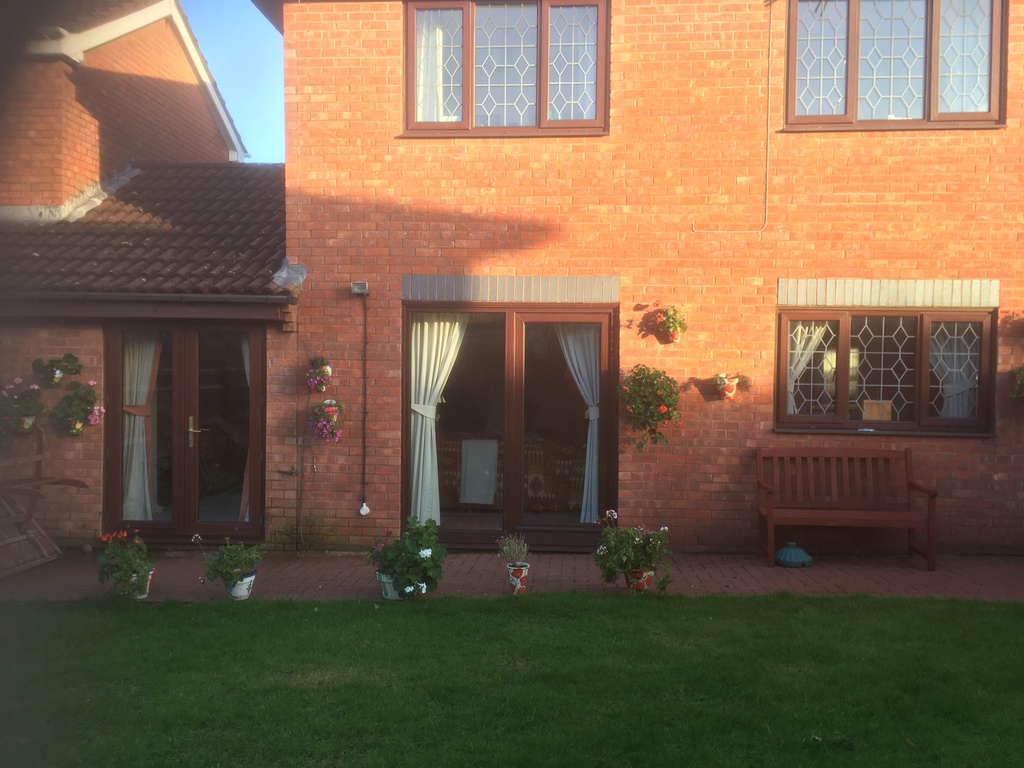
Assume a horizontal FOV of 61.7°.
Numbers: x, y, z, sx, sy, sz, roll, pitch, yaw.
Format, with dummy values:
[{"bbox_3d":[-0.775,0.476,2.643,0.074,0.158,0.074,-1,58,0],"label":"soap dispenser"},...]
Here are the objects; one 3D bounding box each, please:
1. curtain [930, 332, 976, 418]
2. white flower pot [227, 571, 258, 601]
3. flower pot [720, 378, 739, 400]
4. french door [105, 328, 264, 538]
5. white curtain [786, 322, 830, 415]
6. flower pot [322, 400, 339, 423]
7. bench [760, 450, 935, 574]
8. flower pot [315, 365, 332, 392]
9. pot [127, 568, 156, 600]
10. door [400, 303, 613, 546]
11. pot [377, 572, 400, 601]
[{"bbox_3d":[3.706,-0.102,7.233,0.440,0.820,0.120,1,2,5],"label":"curtain"},{"bbox_3d":[-1.895,1.393,5.978,0.235,0.185,0.235,1,2,0],"label":"white flower pot"},{"bbox_3d":[1.783,0.045,7.024,0.155,0.175,0.155,1,2,5],"label":"flower pot"},{"bbox_3d":[-2.879,0.401,7.597,1.496,2.022,0.110,1,2,5],"label":"french door"},{"bbox_3d":[2.498,-0.123,7.278,0.400,0.850,0.120,1,2,5],"label":"white curtain"},{"bbox_3d":[-1.551,0.236,7.327,0.140,0.170,0.140,1,2,5],"label":"flower pot"},{"bbox_3d":[2.618,0.978,6.779,1.270,0.890,0.540,1,2,5],"label":"bench"},{"bbox_3d":[-1.611,-0.047,7.314,0.160,0.210,0.155,1,2,5],"label":"flower pot"},{"bbox_3d":[-2.636,1.417,6.105,0.212,0.205,0.212,1,2,0],"label":"pot"},{"bbox_3d":[-0.024,0.372,7.362,1.850,2.100,0.120,1,2,5],"label":"door"},{"bbox_3d":[-0.818,1.401,6.026,0.240,0.190,0.240,1,2,0],"label":"pot"}]

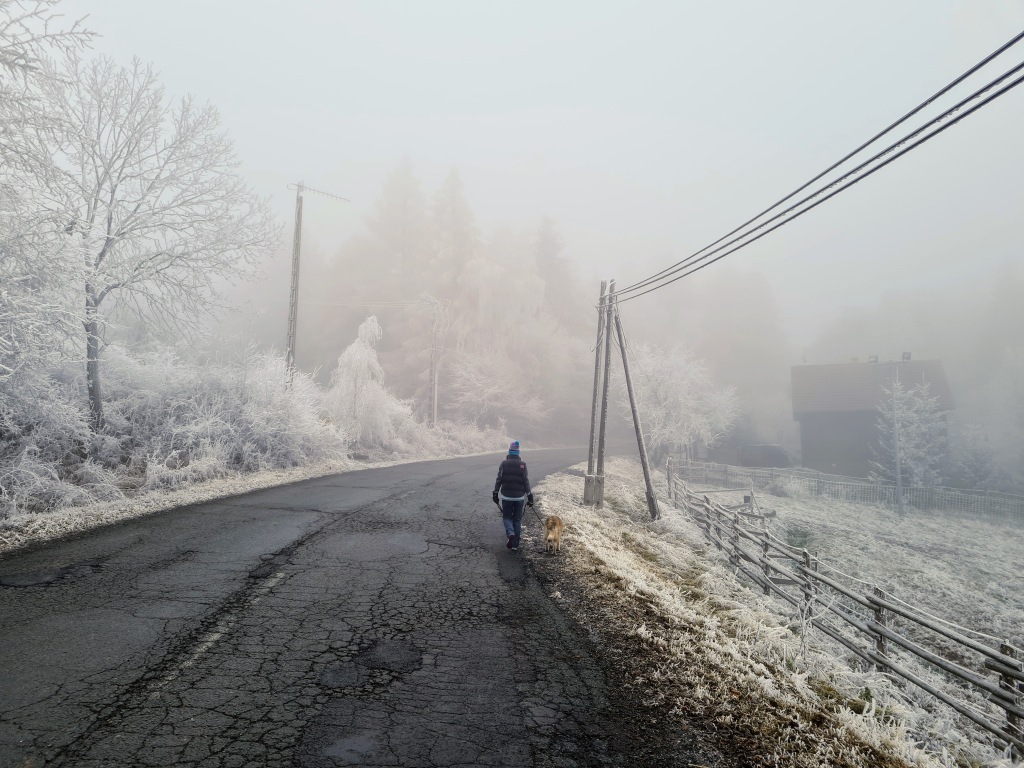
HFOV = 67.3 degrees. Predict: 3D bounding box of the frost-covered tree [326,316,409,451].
[{"bbox_3d":[-7.090,-0.073,38.272,3.900,6.641,3.900,1,-5,-10],"label":"frost-covered tree"}]

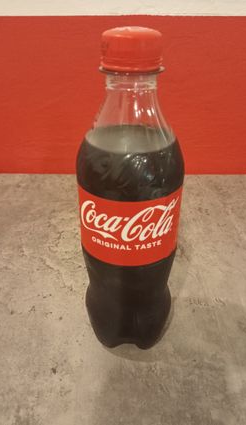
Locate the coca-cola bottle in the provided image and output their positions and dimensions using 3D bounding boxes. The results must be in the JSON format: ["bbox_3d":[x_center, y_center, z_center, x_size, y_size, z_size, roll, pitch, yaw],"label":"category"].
[{"bbox_3d":[0.005,0.000,0.218,0.062,0.207,0.062,1,30,2],"label":"coca-cola bottle"}]

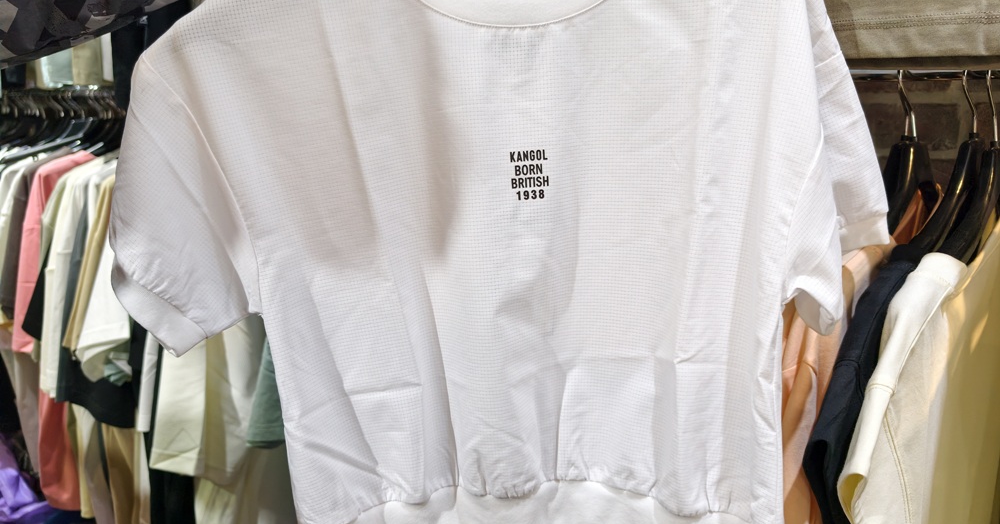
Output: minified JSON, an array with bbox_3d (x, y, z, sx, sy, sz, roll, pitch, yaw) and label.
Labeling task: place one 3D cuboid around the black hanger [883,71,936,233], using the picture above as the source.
[{"bbox_3d":[0.487,-0.134,0.830,0.030,0.190,0.380,7,11,38],"label":"black hanger"}]

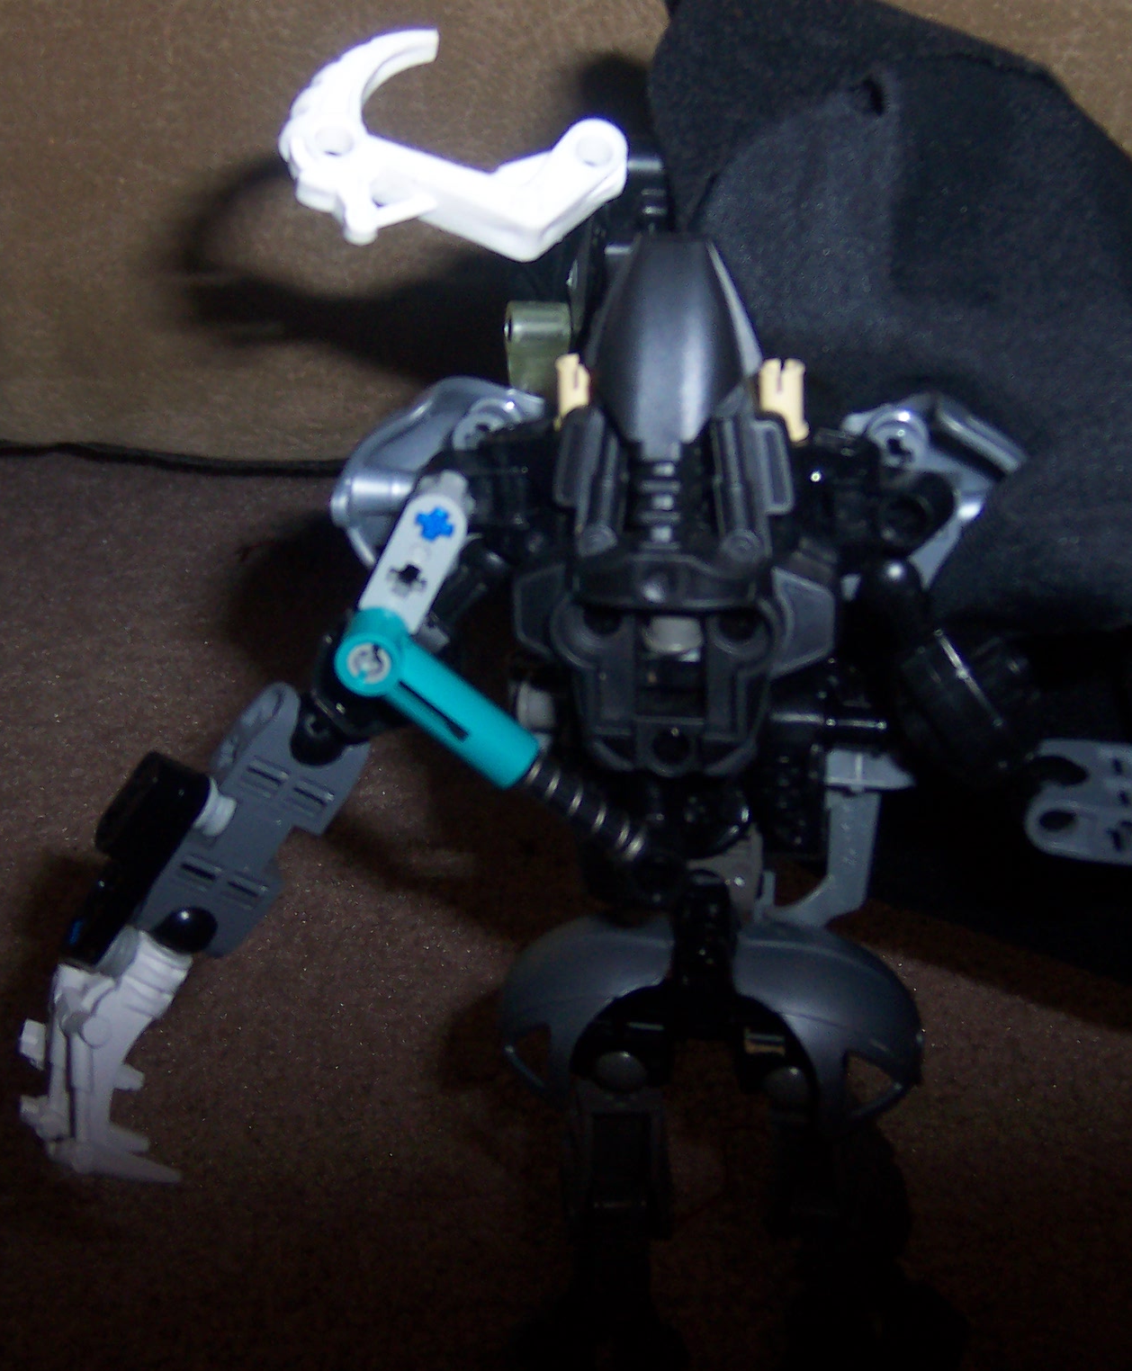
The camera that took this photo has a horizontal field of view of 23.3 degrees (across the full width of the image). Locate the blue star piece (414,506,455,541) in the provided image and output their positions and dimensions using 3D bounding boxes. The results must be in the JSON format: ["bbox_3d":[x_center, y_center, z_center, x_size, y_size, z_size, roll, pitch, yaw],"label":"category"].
[{"bbox_3d":[-0.016,-0.020,0.334,0.005,0.005,0.004,18,26,0],"label":"blue star piece"}]

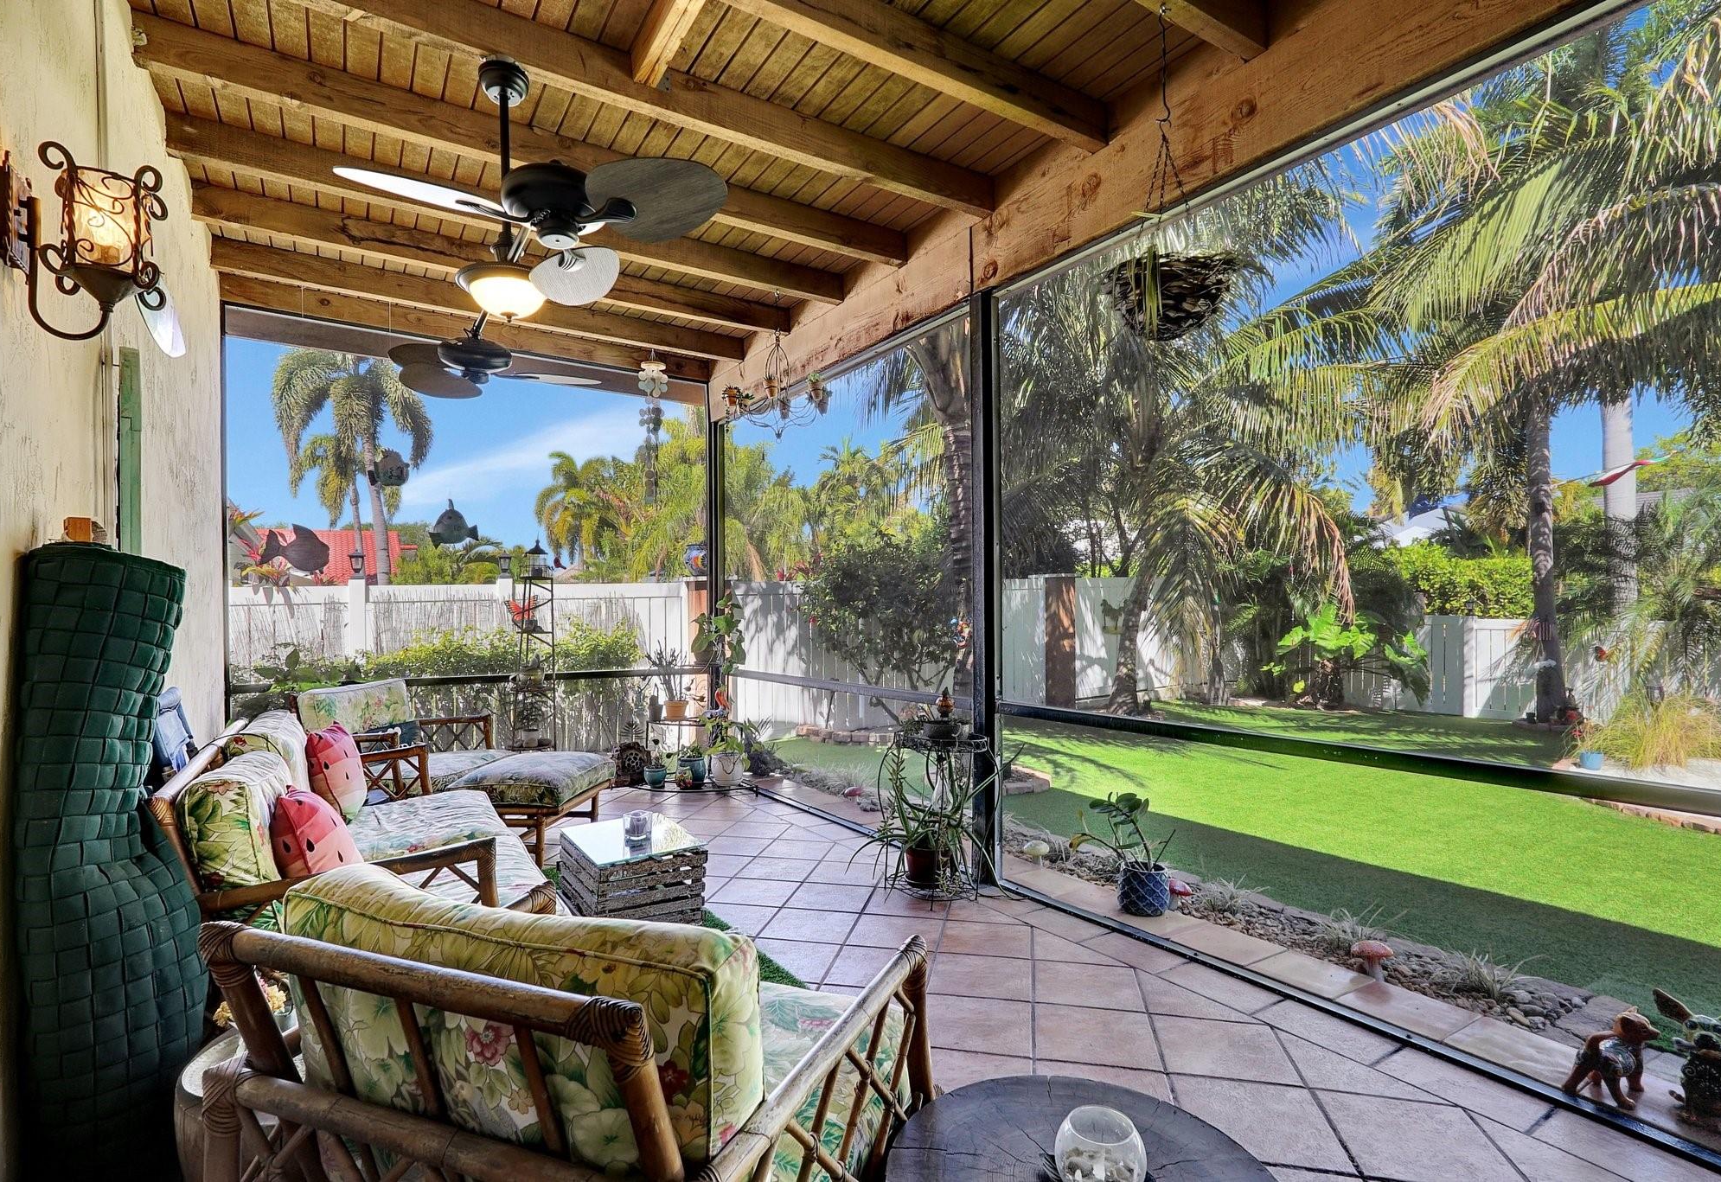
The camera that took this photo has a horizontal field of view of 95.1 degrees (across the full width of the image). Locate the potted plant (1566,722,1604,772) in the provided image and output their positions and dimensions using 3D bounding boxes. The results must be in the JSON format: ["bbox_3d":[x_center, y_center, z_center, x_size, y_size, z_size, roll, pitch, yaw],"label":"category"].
[{"bbox_3d":[5.623,1.206,6.100,0.250,0.355,0.250,0,-3,0],"label":"potted plant"}]

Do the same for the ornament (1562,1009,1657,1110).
[{"bbox_3d":[1.944,1.183,2.039,0.190,0.225,0.120,-2,-3,37],"label":"ornament"}]

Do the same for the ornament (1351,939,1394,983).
[{"bbox_3d":[1.772,1.258,2.696,0.120,0.135,0.120,1,-3,-34],"label":"ornament"}]

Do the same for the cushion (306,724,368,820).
[{"bbox_3d":[-2.185,0.750,3.315,0.160,0.385,0.390,-18,6,-25],"label":"cushion"}]

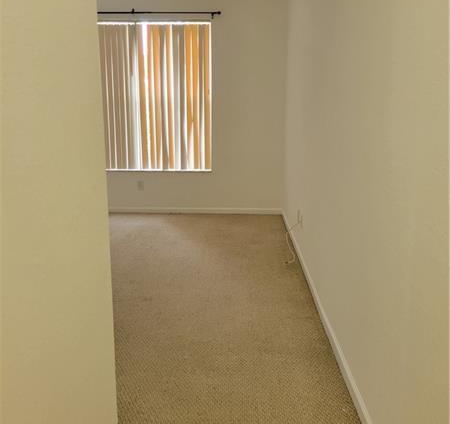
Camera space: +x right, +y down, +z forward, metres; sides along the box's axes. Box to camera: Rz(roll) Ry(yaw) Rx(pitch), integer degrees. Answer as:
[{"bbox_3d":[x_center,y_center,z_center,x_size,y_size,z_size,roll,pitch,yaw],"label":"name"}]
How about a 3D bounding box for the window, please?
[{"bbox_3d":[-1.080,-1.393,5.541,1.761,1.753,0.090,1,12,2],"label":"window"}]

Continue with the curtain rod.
[{"bbox_3d":[-1.067,-2.311,5.259,2.016,0.090,0.100,1,12,2],"label":"curtain rod"}]

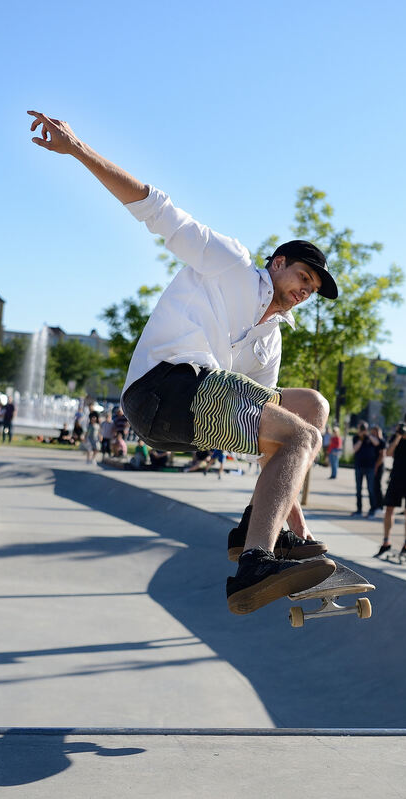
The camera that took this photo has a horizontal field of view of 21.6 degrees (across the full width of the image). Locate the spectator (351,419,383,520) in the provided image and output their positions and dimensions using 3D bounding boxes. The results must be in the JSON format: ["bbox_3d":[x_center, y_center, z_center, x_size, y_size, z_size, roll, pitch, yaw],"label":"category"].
[{"bbox_3d":[3.030,1.293,19.700,0.600,1.750,0.480,3,-1,18],"label":"spectator"}]

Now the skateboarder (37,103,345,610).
[{"bbox_3d":[-0.056,-0.106,3.050,0.830,1.400,0.650,3,-2,23],"label":"skateboarder"}]

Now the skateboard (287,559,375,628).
[{"bbox_3d":[0.301,0.506,2.909,0.210,0.130,0.810,-6,0,-5],"label":"skateboard"}]

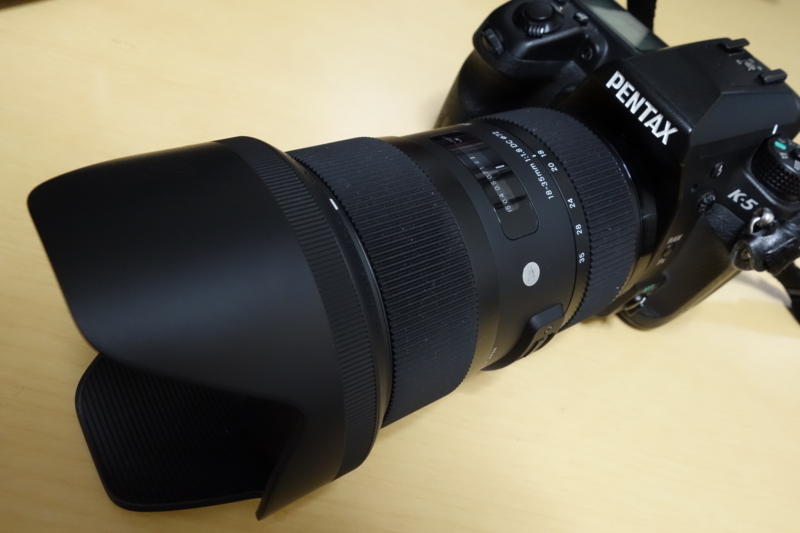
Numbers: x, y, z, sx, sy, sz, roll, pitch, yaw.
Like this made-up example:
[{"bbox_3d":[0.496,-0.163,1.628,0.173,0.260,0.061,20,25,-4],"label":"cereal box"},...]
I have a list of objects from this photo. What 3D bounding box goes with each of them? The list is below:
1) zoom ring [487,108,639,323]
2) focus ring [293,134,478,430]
[{"bbox_3d":[0.041,-0.014,0.214,0.023,0.076,0.076,-19,63,-35],"label":"zoom ring"},{"bbox_3d":[-0.016,0.006,0.173,0.026,0.079,0.079,-19,63,-35],"label":"focus ring"}]

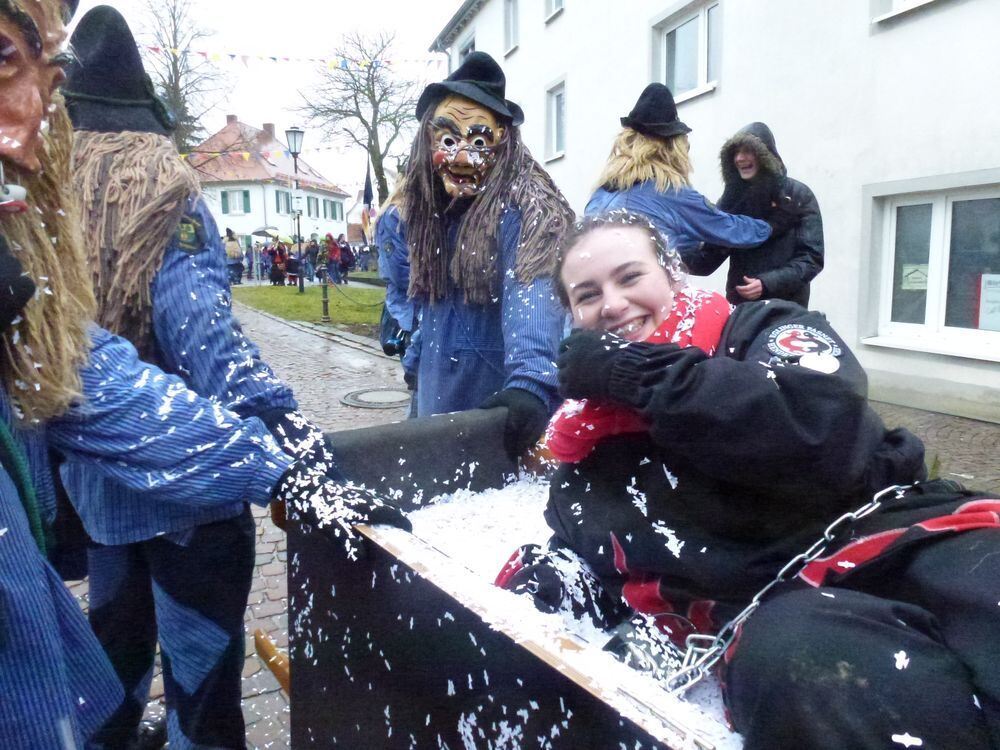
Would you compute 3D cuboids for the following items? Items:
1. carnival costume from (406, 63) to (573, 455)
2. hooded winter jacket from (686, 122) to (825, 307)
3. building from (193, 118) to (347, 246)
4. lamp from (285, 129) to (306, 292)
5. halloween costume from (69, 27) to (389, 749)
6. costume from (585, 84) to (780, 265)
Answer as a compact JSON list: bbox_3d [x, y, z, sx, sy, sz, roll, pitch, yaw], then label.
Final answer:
[{"bbox_3d":[-0.019,0.073,2.006,0.550,1.892,0.520,0,9,7],"label":"carnival costume"},{"bbox_3d":[1.119,-0.617,3.044,0.420,0.950,0.560,-8,11,-37],"label":"hooded winter jacket"},{"bbox_3d":[-16.733,-12.041,47.121,9.000,9.884,12.150,1,9,11],"label":"building"},{"bbox_3d":[-5.588,-4.558,19.208,0.520,4.458,0.520,-1,9,0],"label":"lamp"},{"bbox_3d":[-0.728,0.123,1.769,0.580,1.911,0.580,1,9,14],"label":"halloween costume"},{"bbox_3d":[0.697,-0.162,2.892,0.620,1.989,0.580,-8,11,-37],"label":"costume"}]

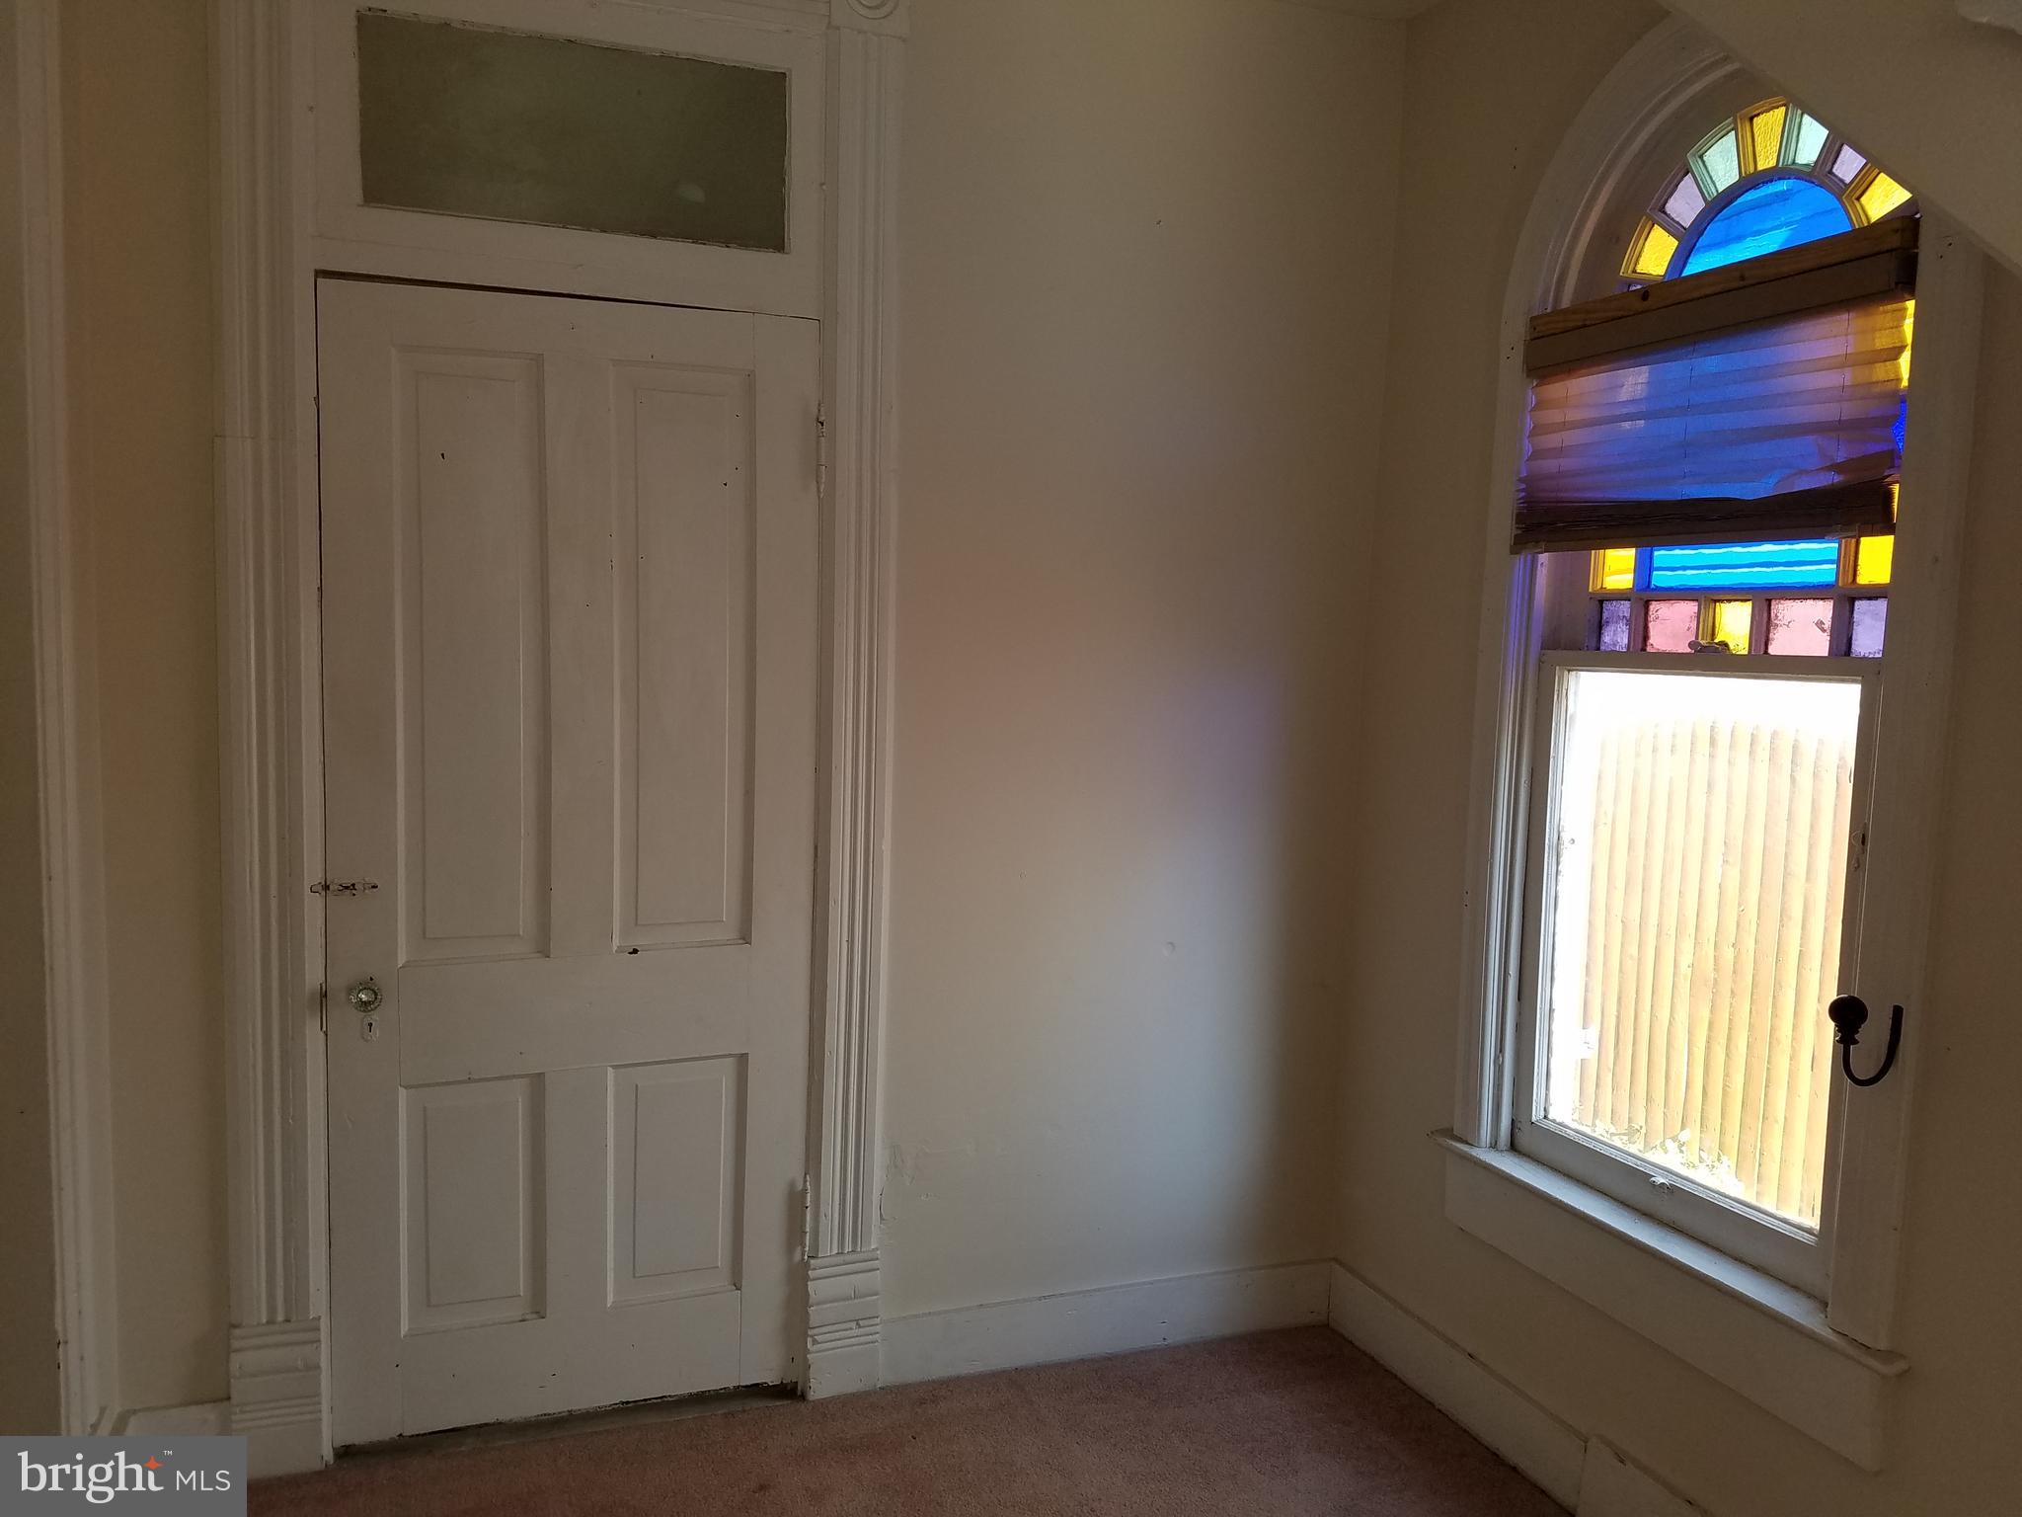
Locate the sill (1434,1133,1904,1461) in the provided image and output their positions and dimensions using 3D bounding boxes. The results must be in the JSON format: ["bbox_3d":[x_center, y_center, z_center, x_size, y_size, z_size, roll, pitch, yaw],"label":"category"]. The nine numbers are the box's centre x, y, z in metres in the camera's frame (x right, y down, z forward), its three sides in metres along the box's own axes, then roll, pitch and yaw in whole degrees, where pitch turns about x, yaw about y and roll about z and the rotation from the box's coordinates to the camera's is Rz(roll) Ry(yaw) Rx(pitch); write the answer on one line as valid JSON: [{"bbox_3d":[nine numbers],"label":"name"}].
[{"bbox_3d":[1.063,0.876,2.587,0.101,0.181,1.080,0,5,-20],"label":"sill"}]

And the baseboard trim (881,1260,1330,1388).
[{"bbox_3d":[0.228,1.216,3.294,1.054,0.150,0.023,0,5,-20],"label":"baseboard trim"}]

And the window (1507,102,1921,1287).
[{"bbox_3d":[1.136,-0.152,2.539,0.122,1.898,0.821,0,5,-20],"label":"window"}]

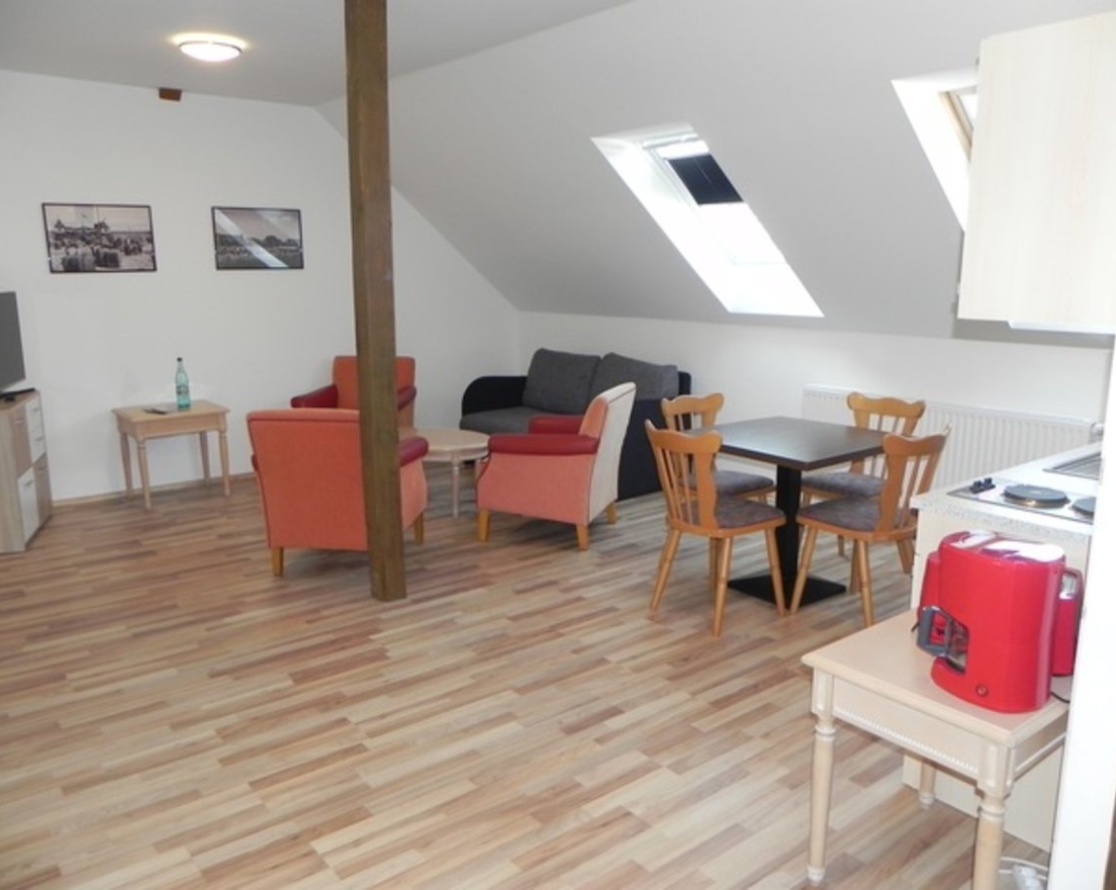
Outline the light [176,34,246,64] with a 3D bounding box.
[{"bbox_3d":[-1.786,-2.028,4.584,0.330,0.100,0.330,-9,14,-38],"label":"light"}]

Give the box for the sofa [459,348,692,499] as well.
[{"bbox_3d":[0.062,-0.212,6.690,0.920,0.880,1.720,-9,14,-38],"label":"sofa"}]

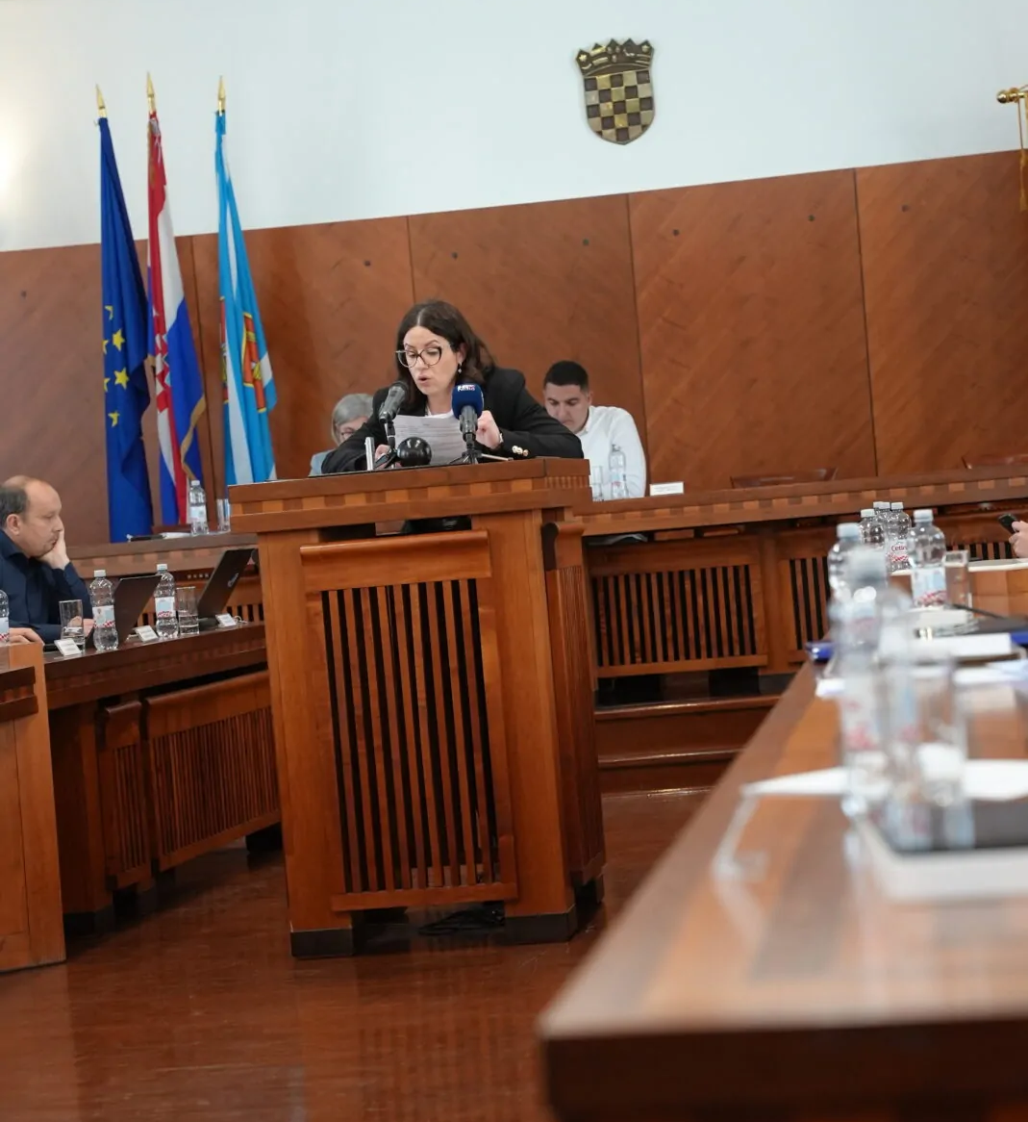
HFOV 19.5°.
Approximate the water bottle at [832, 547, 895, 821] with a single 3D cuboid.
[{"bbox_3d":[0.291,0.097,2.391,0.064,0.215,0.064,-5,1,8],"label":"water bottle"}]

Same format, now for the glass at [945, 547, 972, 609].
[{"bbox_3d":[0.854,0.048,5.751,0.057,0.135,0.057,-5,1,8],"label":"glass"}]

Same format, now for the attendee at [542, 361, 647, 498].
[{"bbox_3d":[0.338,-0.152,12.150,0.540,1.290,0.700,-5,1,14],"label":"attendee"}]

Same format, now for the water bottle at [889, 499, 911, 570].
[{"bbox_3d":[1.042,-0.048,8.051,0.064,0.215,0.064,-5,1,8],"label":"water bottle"}]

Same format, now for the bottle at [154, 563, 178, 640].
[{"bbox_3d":[-1.014,0.117,8.720,0.065,0.215,0.065,-5,1,0],"label":"bottle"}]

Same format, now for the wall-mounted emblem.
[{"bbox_3d":[0.464,-2.114,13.500,0.352,0.480,0.050,-5,1,9],"label":"wall-mounted emblem"}]

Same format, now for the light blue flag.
[{"bbox_3d":[-1.186,-1.034,13.300,0.280,2.000,0.250,-5,1,9],"label":"light blue flag"}]

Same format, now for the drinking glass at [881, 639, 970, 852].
[{"bbox_3d":[0.299,0.136,2.170,0.063,0.143,0.063,-5,1,0],"label":"drinking glass"}]

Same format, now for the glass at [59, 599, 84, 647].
[{"bbox_3d":[-1.194,0.172,8.100,0.061,0.135,0.061,-5,1,0],"label":"glass"}]

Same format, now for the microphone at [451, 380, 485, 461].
[{"bbox_3d":[-0.111,-0.339,7.300,0.080,0.200,0.150,-5,1,9],"label":"microphone"}]

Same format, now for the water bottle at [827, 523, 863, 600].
[{"bbox_3d":[0.489,0.054,4.301,0.064,0.215,0.064,-5,1,8],"label":"water bottle"}]

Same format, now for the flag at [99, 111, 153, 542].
[{"bbox_3d":[-1.816,-1.034,14.043,0.260,2.150,0.250,-5,1,8],"label":"flag"}]

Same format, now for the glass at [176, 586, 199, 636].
[{"bbox_3d":[-0.966,0.150,8.881,0.057,0.140,0.057,-5,1,8],"label":"glass"}]

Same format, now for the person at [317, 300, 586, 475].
[{"bbox_3d":[-0.135,0.117,7.788,0.660,1.590,0.580,-4,1,14],"label":"person"}]

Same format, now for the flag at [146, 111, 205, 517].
[{"bbox_3d":[-1.496,-1.039,13.300,0.270,2.030,0.250,-5,1,9],"label":"flag"}]

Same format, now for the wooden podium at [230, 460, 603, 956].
[{"bbox_3d":[-0.203,0.352,7.435,0.770,1.142,0.750,-5,1,8],"label":"wooden podium"}]

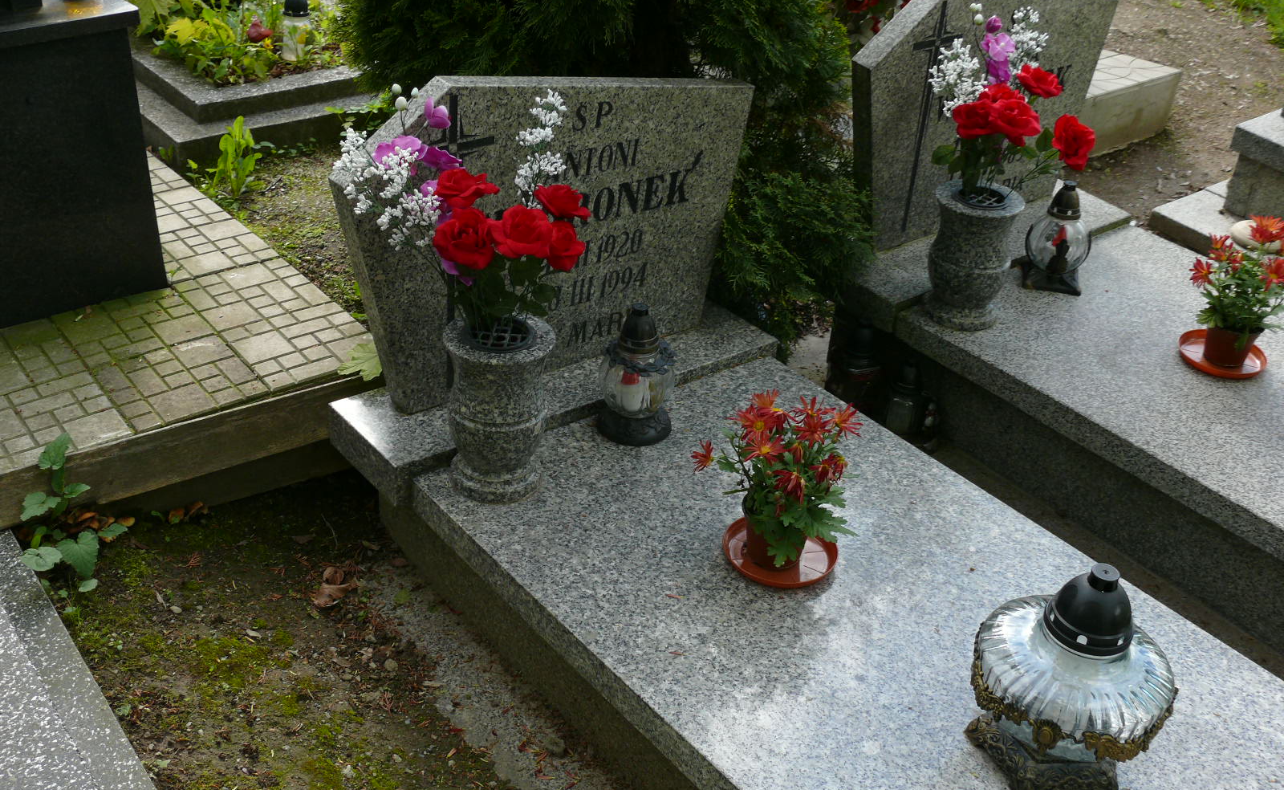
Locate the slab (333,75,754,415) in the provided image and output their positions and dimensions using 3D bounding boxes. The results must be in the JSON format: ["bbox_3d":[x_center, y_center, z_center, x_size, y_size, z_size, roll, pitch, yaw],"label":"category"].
[{"bbox_3d":[-0.130,-0.283,2.113,0.785,0.525,0.051,-19,39,-35],"label":"slab"}]

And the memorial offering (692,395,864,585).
[{"bbox_3d":[0.190,0.130,1.839,0.226,0.232,0.215,4,31,-3],"label":"memorial offering"}]

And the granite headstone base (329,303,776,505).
[{"bbox_3d":[-0.131,-0.014,2.382,0.870,0.073,0.213,-19,41,-38],"label":"granite headstone base"}]

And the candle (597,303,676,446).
[{"bbox_3d":[-0.003,-0.043,2.099,0.128,0.221,0.128,4,31,-3],"label":"candle"}]

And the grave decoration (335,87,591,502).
[{"bbox_3d":[-0.245,-0.126,1.829,0.345,0.599,0.305,-19,39,-35],"label":"grave decoration"}]

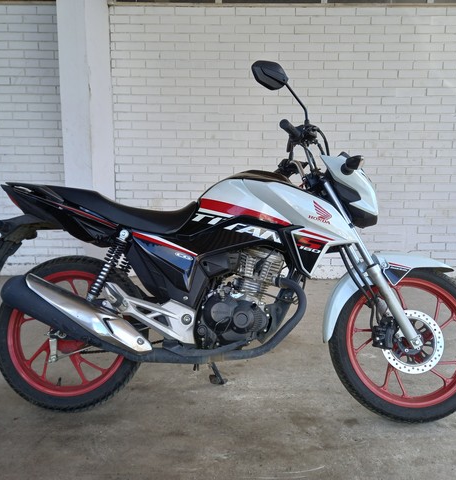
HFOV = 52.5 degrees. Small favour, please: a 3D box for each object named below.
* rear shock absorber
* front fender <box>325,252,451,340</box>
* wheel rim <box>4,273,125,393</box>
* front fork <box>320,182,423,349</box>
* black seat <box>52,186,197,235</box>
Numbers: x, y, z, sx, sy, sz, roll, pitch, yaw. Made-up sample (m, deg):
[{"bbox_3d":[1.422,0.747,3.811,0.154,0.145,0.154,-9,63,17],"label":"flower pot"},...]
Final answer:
[{"bbox_3d":[-0.453,0.104,1.752,0.062,0.320,0.062,26,-5,6],"label":"rear shock absorber"},{"bbox_3d":[0.621,0.219,1.797,0.520,0.350,0.150,1,-9,0],"label":"front fender"},{"bbox_3d":[-0.626,0.368,1.845,0.486,0.486,0.095,1,-7,3],"label":"wheel rim"},{"bbox_3d":[0.536,0.099,1.815,0.110,0.720,0.210,-28,-7,-4],"label":"front fork"},{"bbox_3d":[-0.426,-0.118,1.893,0.640,0.210,0.270,1,-7,3],"label":"black seat"}]

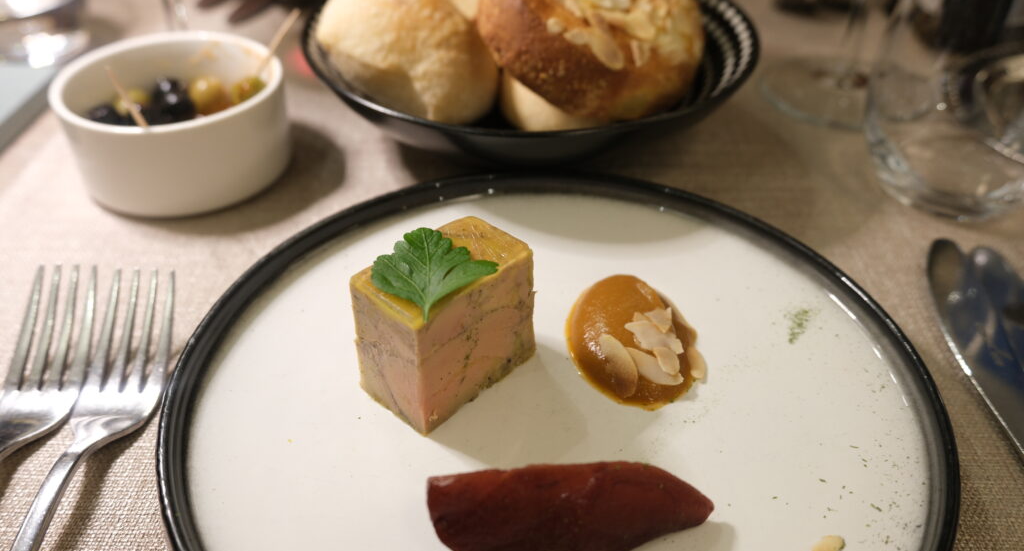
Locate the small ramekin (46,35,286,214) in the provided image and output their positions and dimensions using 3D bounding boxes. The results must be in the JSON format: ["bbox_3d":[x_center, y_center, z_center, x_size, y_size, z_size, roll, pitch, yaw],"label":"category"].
[{"bbox_3d":[-0.143,-0.066,0.367,0.094,0.041,0.094,1,38,0],"label":"small ramekin"}]

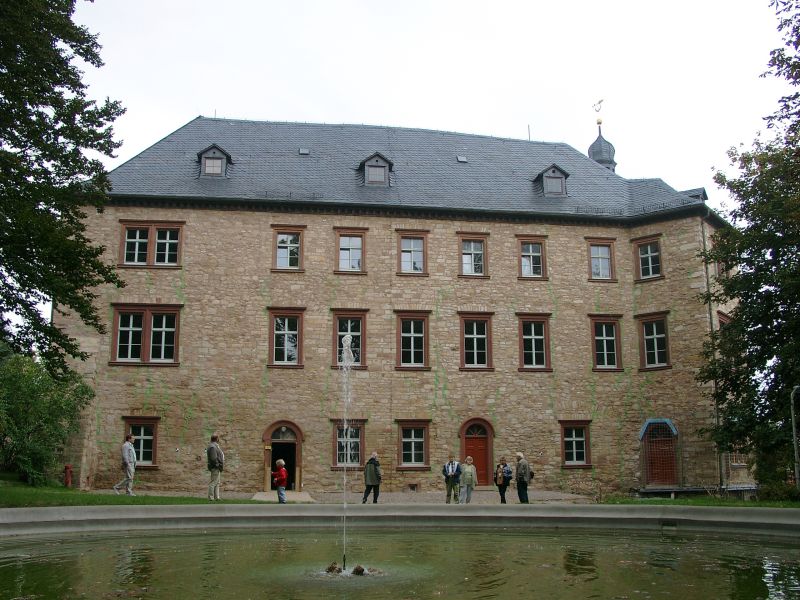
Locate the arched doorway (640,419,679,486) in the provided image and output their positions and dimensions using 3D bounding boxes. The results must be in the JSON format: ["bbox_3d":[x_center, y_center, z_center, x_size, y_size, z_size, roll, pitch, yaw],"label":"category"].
[{"bbox_3d":[10.880,6.372,32.880,1.667,2.786,0.400,-11,-15,42],"label":"arched doorway"}]

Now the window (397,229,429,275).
[{"bbox_3d":[0.554,-2.013,33.723,1.478,2.081,0.300,2,-12,-8],"label":"window"}]

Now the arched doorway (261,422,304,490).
[{"bbox_3d":[-4.628,6.207,31.306,1.632,2.799,0.400,2,-12,-8],"label":"arched doorway"}]

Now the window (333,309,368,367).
[{"bbox_3d":[-2.095,1.624,33.126,1.582,2.536,0.250,2,-12,-8],"label":"window"}]

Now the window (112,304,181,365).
[{"bbox_3d":[-10.596,1.466,32.825,2.961,2.606,0.300,1,-10,-9],"label":"window"}]

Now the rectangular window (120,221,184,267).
[{"bbox_3d":[-10.116,-2.265,32.135,2.658,2.025,0.300,2,-12,-8],"label":"rectangular window"}]

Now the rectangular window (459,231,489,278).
[{"bbox_3d":[3.359,-2.020,35.643,1.577,2.139,0.300,1,-10,-9],"label":"rectangular window"}]

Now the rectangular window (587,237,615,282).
[{"bbox_3d":[9.409,-1.854,36.565,1.579,2.119,0.300,1,-10,-9],"label":"rectangular window"}]

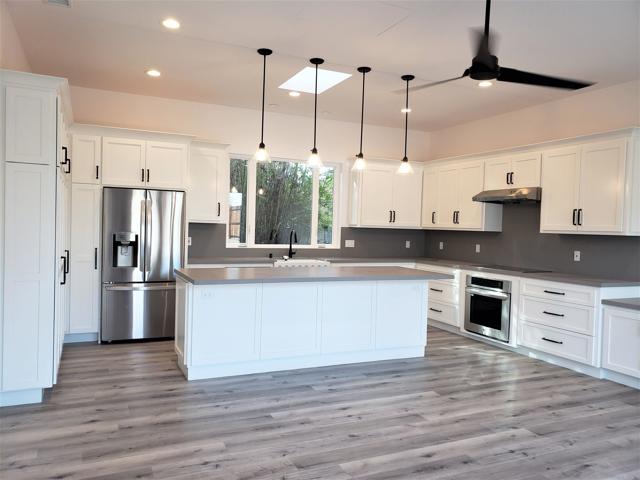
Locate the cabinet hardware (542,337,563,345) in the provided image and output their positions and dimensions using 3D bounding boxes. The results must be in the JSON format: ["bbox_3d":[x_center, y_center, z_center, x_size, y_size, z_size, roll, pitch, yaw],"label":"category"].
[{"bbox_3d":[2.482,1.077,5.120,0.035,0.015,0.250,1,2,-24],"label":"cabinet hardware"}]

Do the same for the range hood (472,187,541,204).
[{"bbox_3d":[2.480,-0.557,6.093,0.530,0.145,0.910,1,2,-24],"label":"range hood"}]

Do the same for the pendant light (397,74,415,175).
[{"bbox_3d":[0.958,-1.267,5.303,0.185,1.086,0.185,1,1,0],"label":"pendant light"}]

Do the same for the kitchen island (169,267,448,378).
[{"bbox_3d":[-0.037,0.796,5.005,2.735,0.915,1.000,1,2,-25],"label":"kitchen island"}]

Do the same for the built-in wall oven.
[{"bbox_3d":[2.300,0.828,6.031,0.600,0.720,0.755,1,2,-25],"label":"built-in wall oven"}]

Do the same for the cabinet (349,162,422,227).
[{"bbox_3d":[1.048,-0.679,7.490,1.130,1.010,0.336,1,2,-25],"label":"cabinet"}]

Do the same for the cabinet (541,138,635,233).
[{"bbox_3d":[2.975,-0.533,5.258,0.345,0.955,1.040,1,2,-24],"label":"cabinet"}]

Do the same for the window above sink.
[{"bbox_3d":[-0.464,-0.525,6.971,1.758,1.294,0.100,1,2,-25],"label":"window above sink"}]

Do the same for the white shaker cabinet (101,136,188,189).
[{"bbox_3d":[-2.134,-0.898,5.856,0.975,0.555,0.596,1,2,-25],"label":"white shaker cabinet"}]

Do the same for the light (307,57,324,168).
[{"bbox_3d":[-0.038,-1.281,4.849,0.185,1.086,0.185,1,1,0],"label":"light"}]

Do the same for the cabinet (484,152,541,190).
[{"bbox_3d":[2.530,-0.829,6.040,0.325,0.415,0.890,1,2,-25],"label":"cabinet"}]

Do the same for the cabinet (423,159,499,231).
[{"bbox_3d":[2.098,-0.606,7.187,0.345,0.955,1.380,1,2,-24],"label":"cabinet"}]

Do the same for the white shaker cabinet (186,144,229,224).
[{"bbox_3d":[-1.514,-0.722,6.295,0.535,1.015,0.336,1,2,-25],"label":"white shaker cabinet"}]

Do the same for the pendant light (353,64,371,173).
[{"bbox_3d":[0.443,-1.257,5.015,0.165,1.055,0.165,2,2,0],"label":"pendant light"}]

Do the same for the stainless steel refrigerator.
[{"bbox_3d":[-2.217,0.298,6.004,0.915,1.790,0.740,1,2,-24],"label":"stainless steel refrigerator"}]

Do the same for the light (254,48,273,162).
[{"bbox_3d":[-0.537,-1.288,4.622,0.185,1.086,0.185,1,2,-24],"label":"light"}]

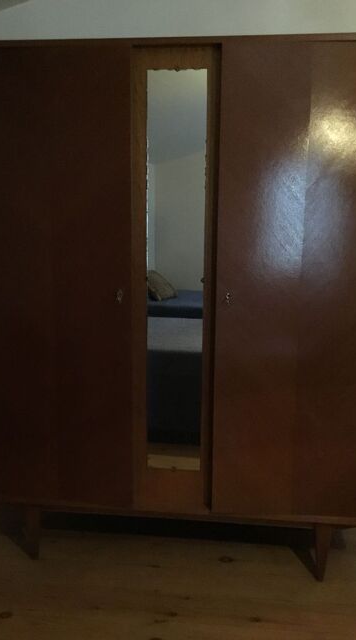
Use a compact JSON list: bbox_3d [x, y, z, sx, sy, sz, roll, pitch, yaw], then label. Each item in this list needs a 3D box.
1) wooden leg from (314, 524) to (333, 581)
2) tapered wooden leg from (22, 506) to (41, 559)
[{"bbox_3d":[0.521,0.825,2.080,0.051,0.223,0.051,2,10,6],"label":"wooden leg"},{"bbox_3d":[-0.549,0.796,2.184,0.051,0.223,0.051,2,10,6],"label":"tapered wooden leg"}]

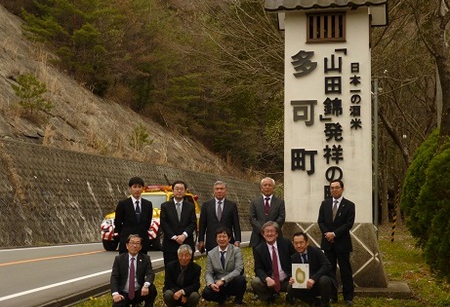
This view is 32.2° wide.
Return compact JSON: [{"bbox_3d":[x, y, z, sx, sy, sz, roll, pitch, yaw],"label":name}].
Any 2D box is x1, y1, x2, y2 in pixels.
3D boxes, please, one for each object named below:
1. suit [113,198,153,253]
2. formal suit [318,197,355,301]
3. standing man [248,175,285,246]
[{"bbox_3d":[-1.232,1.293,10.500,0.510,1.380,0.300,0,-3,-8],"label":"suit"},{"bbox_3d":[1.495,1.287,10.450,0.490,1.390,0.310,0,-3,10],"label":"formal suit"},{"bbox_3d":[0.591,1.183,10.850,0.510,1.700,0.310,0,-3,4],"label":"standing man"}]

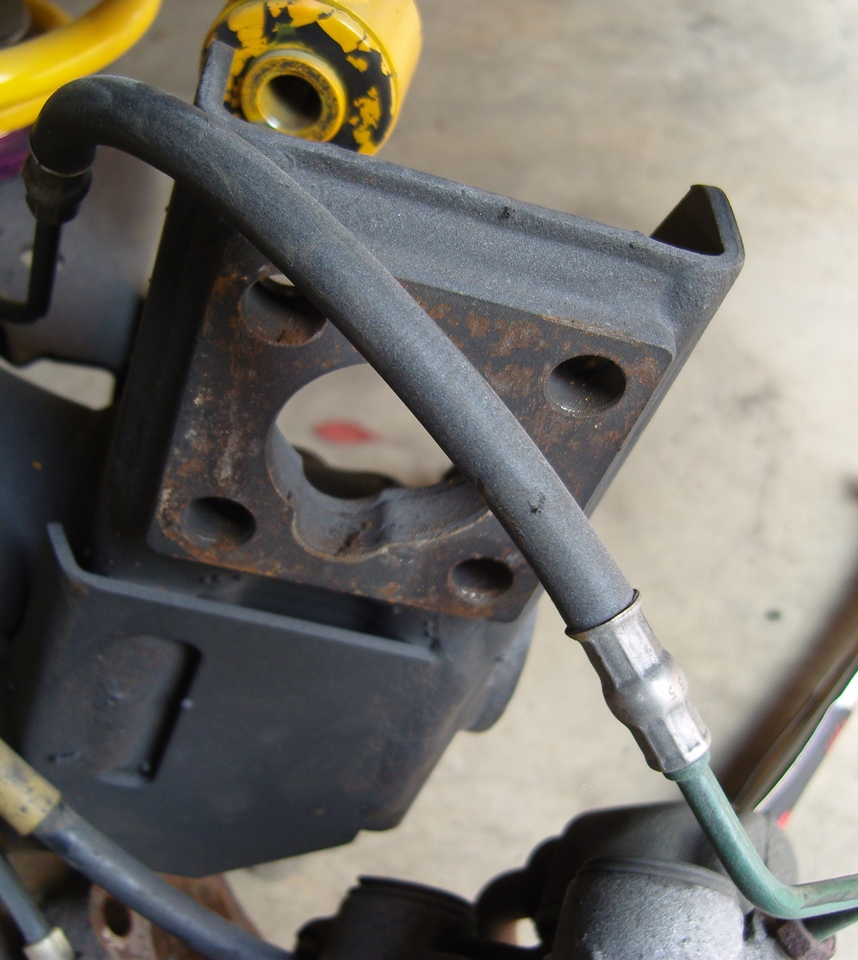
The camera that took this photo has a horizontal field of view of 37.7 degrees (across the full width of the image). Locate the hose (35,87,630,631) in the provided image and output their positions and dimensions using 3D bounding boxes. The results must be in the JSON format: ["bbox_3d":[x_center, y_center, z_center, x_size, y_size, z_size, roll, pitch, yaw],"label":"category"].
[{"bbox_3d":[-0.018,-0.027,0.185,0.125,0.035,0.016,41,59,15],"label":"hose"}]

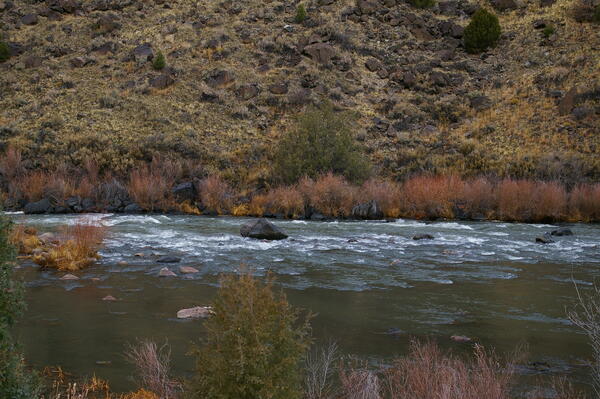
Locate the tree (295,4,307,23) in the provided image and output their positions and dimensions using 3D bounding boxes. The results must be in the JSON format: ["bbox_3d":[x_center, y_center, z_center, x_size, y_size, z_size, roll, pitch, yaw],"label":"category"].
[{"bbox_3d":[0.075,-13.897,83.246,0.818,1.308,0.818,0,6,0],"label":"tree"}]

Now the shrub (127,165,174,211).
[{"bbox_3d":[-8.469,-0.677,63.200,2.493,2.614,1.994,0,5,0],"label":"shrub"}]

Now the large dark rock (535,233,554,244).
[{"bbox_3d":[11.082,1.751,50.569,0.907,0.566,0.725,0,5,0],"label":"large dark rock"}]

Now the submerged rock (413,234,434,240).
[{"bbox_3d":[5.595,1.720,50.347,0.986,0.283,0.690,0,6,0],"label":"submerged rock"}]

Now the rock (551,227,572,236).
[{"bbox_3d":[12.566,1.519,53.612,1.057,0.492,0.846,0,5,0],"label":"rock"}]

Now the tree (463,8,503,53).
[{"bbox_3d":[13.106,-12.034,79.797,2.655,3.061,2.655,0,6,0],"label":"tree"}]

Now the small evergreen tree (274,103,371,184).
[{"bbox_3d":[1.371,-3.405,68.000,5.851,4.996,5.383,0,5,0],"label":"small evergreen tree"}]

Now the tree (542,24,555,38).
[{"bbox_3d":[18.151,-12.253,81.251,0.835,0.931,0.835,0,6,0],"label":"tree"}]

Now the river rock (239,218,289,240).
[{"bbox_3d":[-1.633,1.380,51.315,2.173,0.817,1.629,0,6,0],"label":"river rock"}]

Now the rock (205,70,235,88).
[{"bbox_3d":[-5.354,-8.007,74.440,1.957,1.134,1.468,0,6,0],"label":"rock"}]

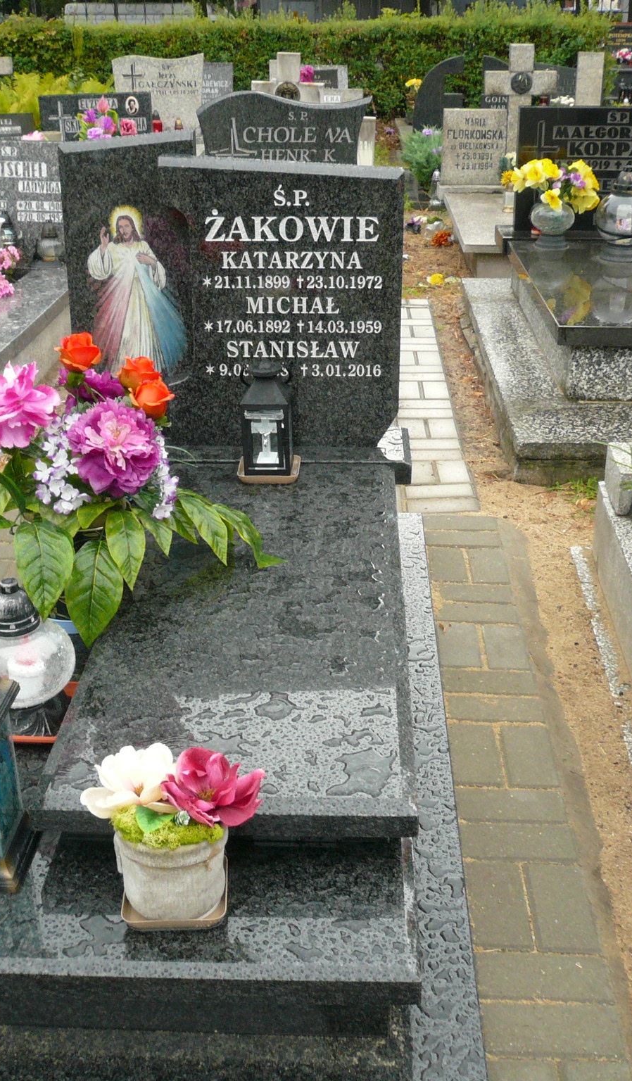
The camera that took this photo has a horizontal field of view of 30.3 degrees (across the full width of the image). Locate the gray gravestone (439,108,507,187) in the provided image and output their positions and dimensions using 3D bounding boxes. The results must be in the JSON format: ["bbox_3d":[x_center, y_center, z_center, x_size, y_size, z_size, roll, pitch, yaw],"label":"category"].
[{"bbox_3d":[0.963,-2.396,7.103,0.400,0.435,0.100,1,26,2],"label":"gray gravestone"}]

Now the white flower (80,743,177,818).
[{"bbox_3d":[-0.269,0.348,1.691,0.138,0.098,0.118,1,26,2],"label":"white flower"}]

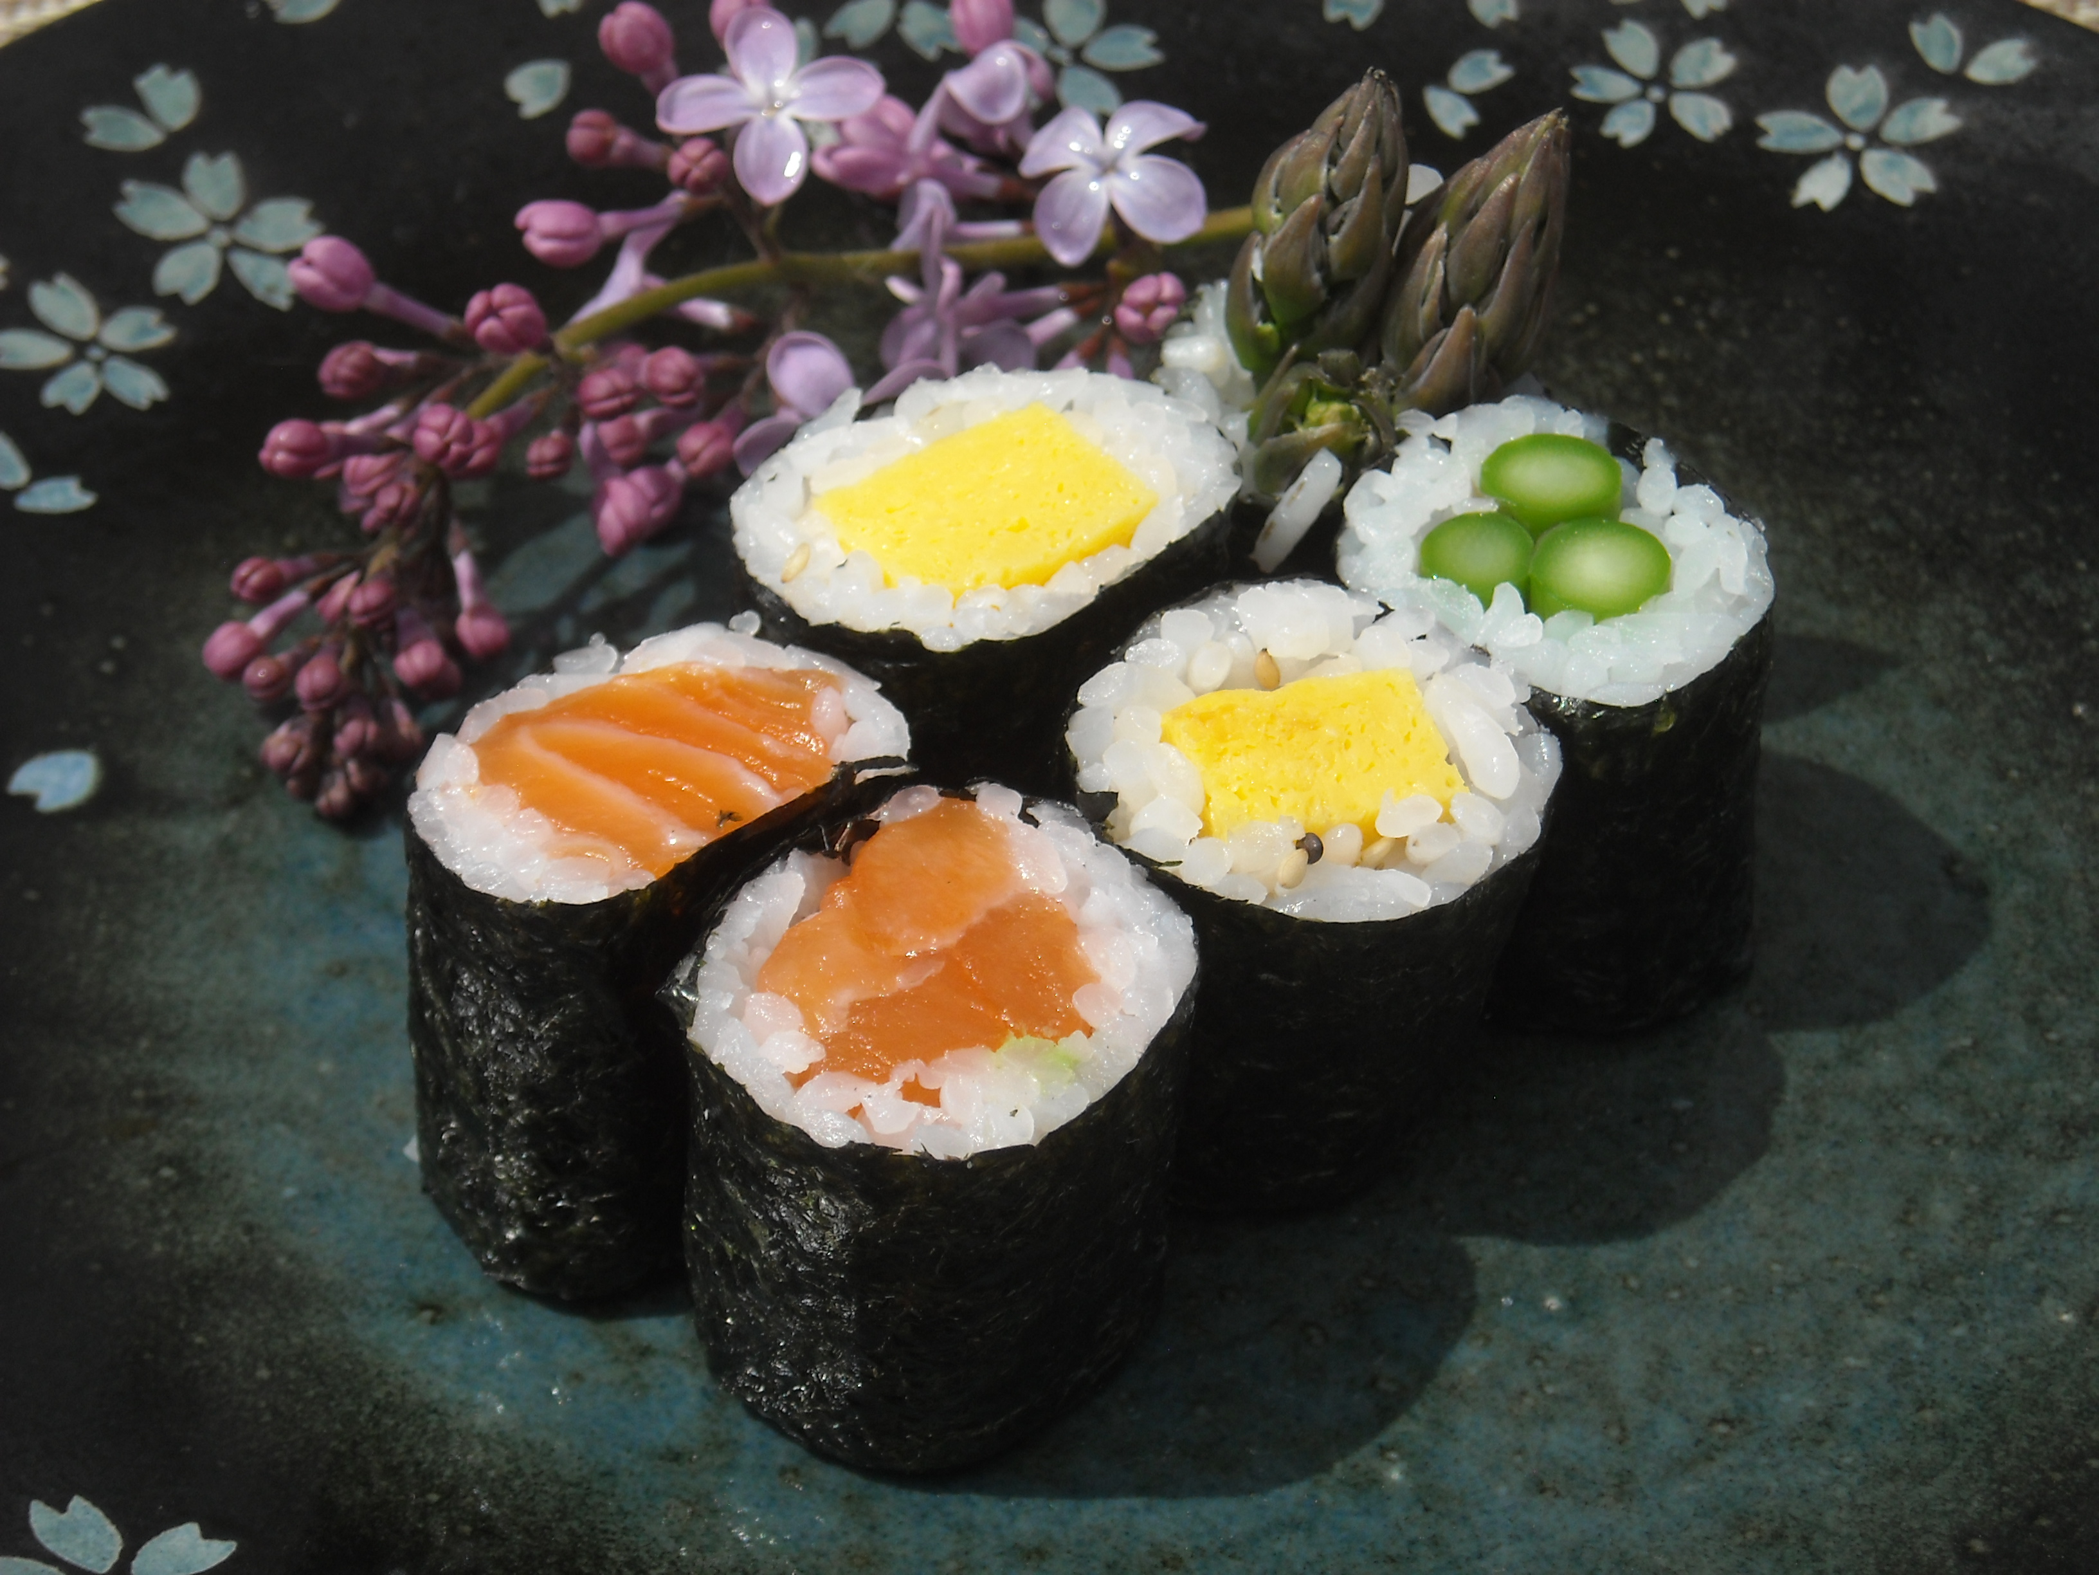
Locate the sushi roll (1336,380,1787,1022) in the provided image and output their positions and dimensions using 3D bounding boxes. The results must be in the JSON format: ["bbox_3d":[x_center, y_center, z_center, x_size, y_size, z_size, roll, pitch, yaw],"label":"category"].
[{"bbox_3d":[0.035,-0.005,0.358,0.029,0.031,0.031,0,43,0],"label":"sushi roll"}]

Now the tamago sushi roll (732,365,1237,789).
[{"bbox_3d":[-0.004,-0.009,0.362,0.035,0.030,0.033,0,43,0],"label":"tamago sushi roll"}]

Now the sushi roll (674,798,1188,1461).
[{"bbox_3d":[-0.007,0.022,0.330,0.032,0.030,0.033,0,43,0],"label":"sushi roll"}]

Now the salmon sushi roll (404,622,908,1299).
[{"bbox_3d":[-0.025,0.012,0.336,0.031,0.034,0.028,0,43,0],"label":"salmon sushi roll"}]

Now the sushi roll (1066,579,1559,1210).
[{"bbox_3d":[0.018,0.007,0.347,0.033,0.029,0.033,0,43,0],"label":"sushi roll"}]

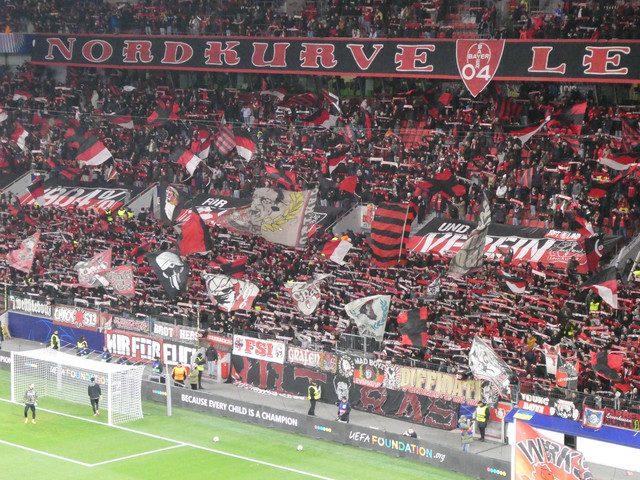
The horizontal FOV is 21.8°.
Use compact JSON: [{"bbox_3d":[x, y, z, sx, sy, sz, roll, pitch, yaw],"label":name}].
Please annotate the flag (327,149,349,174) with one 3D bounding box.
[{"bbox_3d":[1.052,-4.778,100.000,1.322,1.442,0.400,3,7,20],"label":"flag"}]

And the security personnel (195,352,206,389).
[{"bbox_3d":[-6.165,6.810,86.121,0.580,1.800,0.420,-3,7,-25],"label":"security personnel"}]

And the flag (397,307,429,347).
[{"bbox_3d":[4.471,4.159,80.000,1.580,1.880,0.400,5,8,33],"label":"flag"}]

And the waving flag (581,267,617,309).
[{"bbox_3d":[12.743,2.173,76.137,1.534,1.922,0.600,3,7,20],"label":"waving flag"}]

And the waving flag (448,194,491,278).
[{"bbox_3d":[7.727,-0.233,86.000,2.171,4.238,0.700,3,7,20],"label":"waving flag"}]

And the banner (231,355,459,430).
[{"bbox_3d":[0.921,7.409,82.484,15.100,1.650,0.200,6,9,43],"label":"banner"}]

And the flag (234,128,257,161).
[{"bbox_3d":[-4.746,-6.083,106.000,1.401,2.038,0.400,3,7,20],"label":"flag"}]

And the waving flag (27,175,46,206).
[{"bbox_3d":[-18.962,-3.299,110.903,1.167,1.847,0.400,1,7,4],"label":"waving flag"}]

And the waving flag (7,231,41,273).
[{"bbox_3d":[-18.175,0.736,102.000,2.100,2.500,0.600,2,7,11],"label":"waving flag"}]

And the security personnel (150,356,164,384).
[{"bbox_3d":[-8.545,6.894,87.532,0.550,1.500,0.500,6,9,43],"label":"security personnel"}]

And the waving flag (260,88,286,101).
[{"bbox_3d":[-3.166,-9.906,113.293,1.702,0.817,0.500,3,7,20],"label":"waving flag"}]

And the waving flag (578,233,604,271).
[{"bbox_3d":[13.542,0.648,83.000,1.350,1.850,0.500,2,7,11],"label":"waving flag"}]

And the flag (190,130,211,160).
[{"bbox_3d":[-7.902,-6.275,110.500,1.240,1.950,0.450,2,7,16],"label":"flag"}]

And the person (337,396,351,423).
[{"bbox_3d":[1.086,8.056,76.678,0.600,1.710,0.500,6,9,43],"label":"person"}]

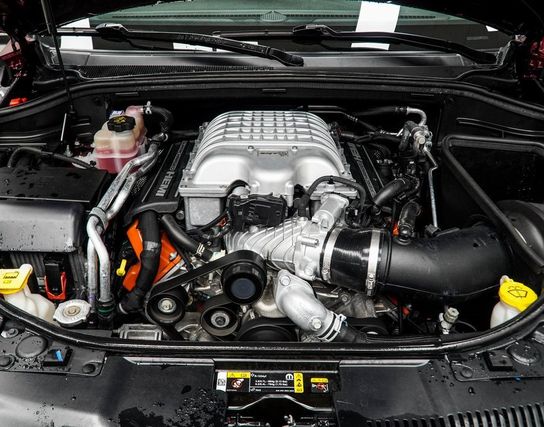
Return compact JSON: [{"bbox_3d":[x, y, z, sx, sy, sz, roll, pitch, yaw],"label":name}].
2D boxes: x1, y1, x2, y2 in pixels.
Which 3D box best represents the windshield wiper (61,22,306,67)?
[{"bbox_3d":[-0.279,-0.493,1.400,0.750,0.060,0.080,8,32,6],"label":"windshield wiper"}]

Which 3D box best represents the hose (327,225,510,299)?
[{"bbox_3d":[0.308,0.102,1.025,0.375,0.122,0.150,2,31,-1],"label":"hose"}]

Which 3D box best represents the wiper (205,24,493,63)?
[{"bbox_3d":[0.247,-0.505,1.440,0.850,0.060,0.070,5,30,-1],"label":"wiper"}]

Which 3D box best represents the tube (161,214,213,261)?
[{"bbox_3d":[-0.169,0.048,0.950,0.135,0.030,0.032,40,42,12],"label":"tube"}]

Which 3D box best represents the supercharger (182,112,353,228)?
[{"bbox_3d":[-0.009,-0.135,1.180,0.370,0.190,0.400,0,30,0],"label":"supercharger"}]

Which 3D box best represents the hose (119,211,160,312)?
[{"bbox_3d":[-0.252,0.092,0.920,0.060,0.055,0.200,8,69,-5],"label":"hose"}]

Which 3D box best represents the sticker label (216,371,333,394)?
[{"bbox_3d":[0.003,0.222,0.630,0.152,0.004,0.035,0,38,0],"label":"sticker label"}]

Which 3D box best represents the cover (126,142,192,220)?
[{"bbox_3d":[-0.273,-0.093,1.240,0.125,0.068,0.400,-6,28,3],"label":"cover"}]

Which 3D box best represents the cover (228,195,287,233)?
[{"bbox_3d":[-0.032,0.002,1.050,0.120,0.075,0.050,0,24,0],"label":"cover"}]

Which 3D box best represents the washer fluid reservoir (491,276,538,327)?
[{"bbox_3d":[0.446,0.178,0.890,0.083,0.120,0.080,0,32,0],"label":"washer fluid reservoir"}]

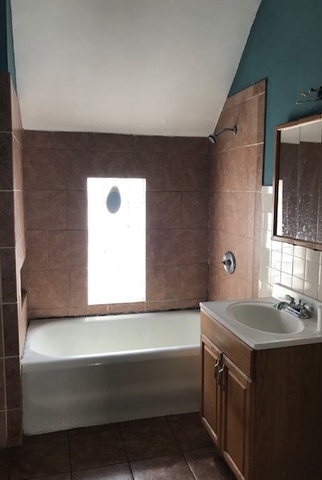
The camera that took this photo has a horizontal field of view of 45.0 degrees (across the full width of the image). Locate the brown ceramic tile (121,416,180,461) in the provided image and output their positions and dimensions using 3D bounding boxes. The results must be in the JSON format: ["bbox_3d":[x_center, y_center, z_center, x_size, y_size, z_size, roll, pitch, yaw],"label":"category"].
[{"bbox_3d":[-0.068,1.196,2.331,0.308,0.015,0.353,-1,7,-15],"label":"brown ceramic tile"}]

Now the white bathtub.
[{"bbox_3d":[-0.208,0.886,2.862,1.490,0.472,0.769,-1,7,-15],"label":"white bathtub"}]

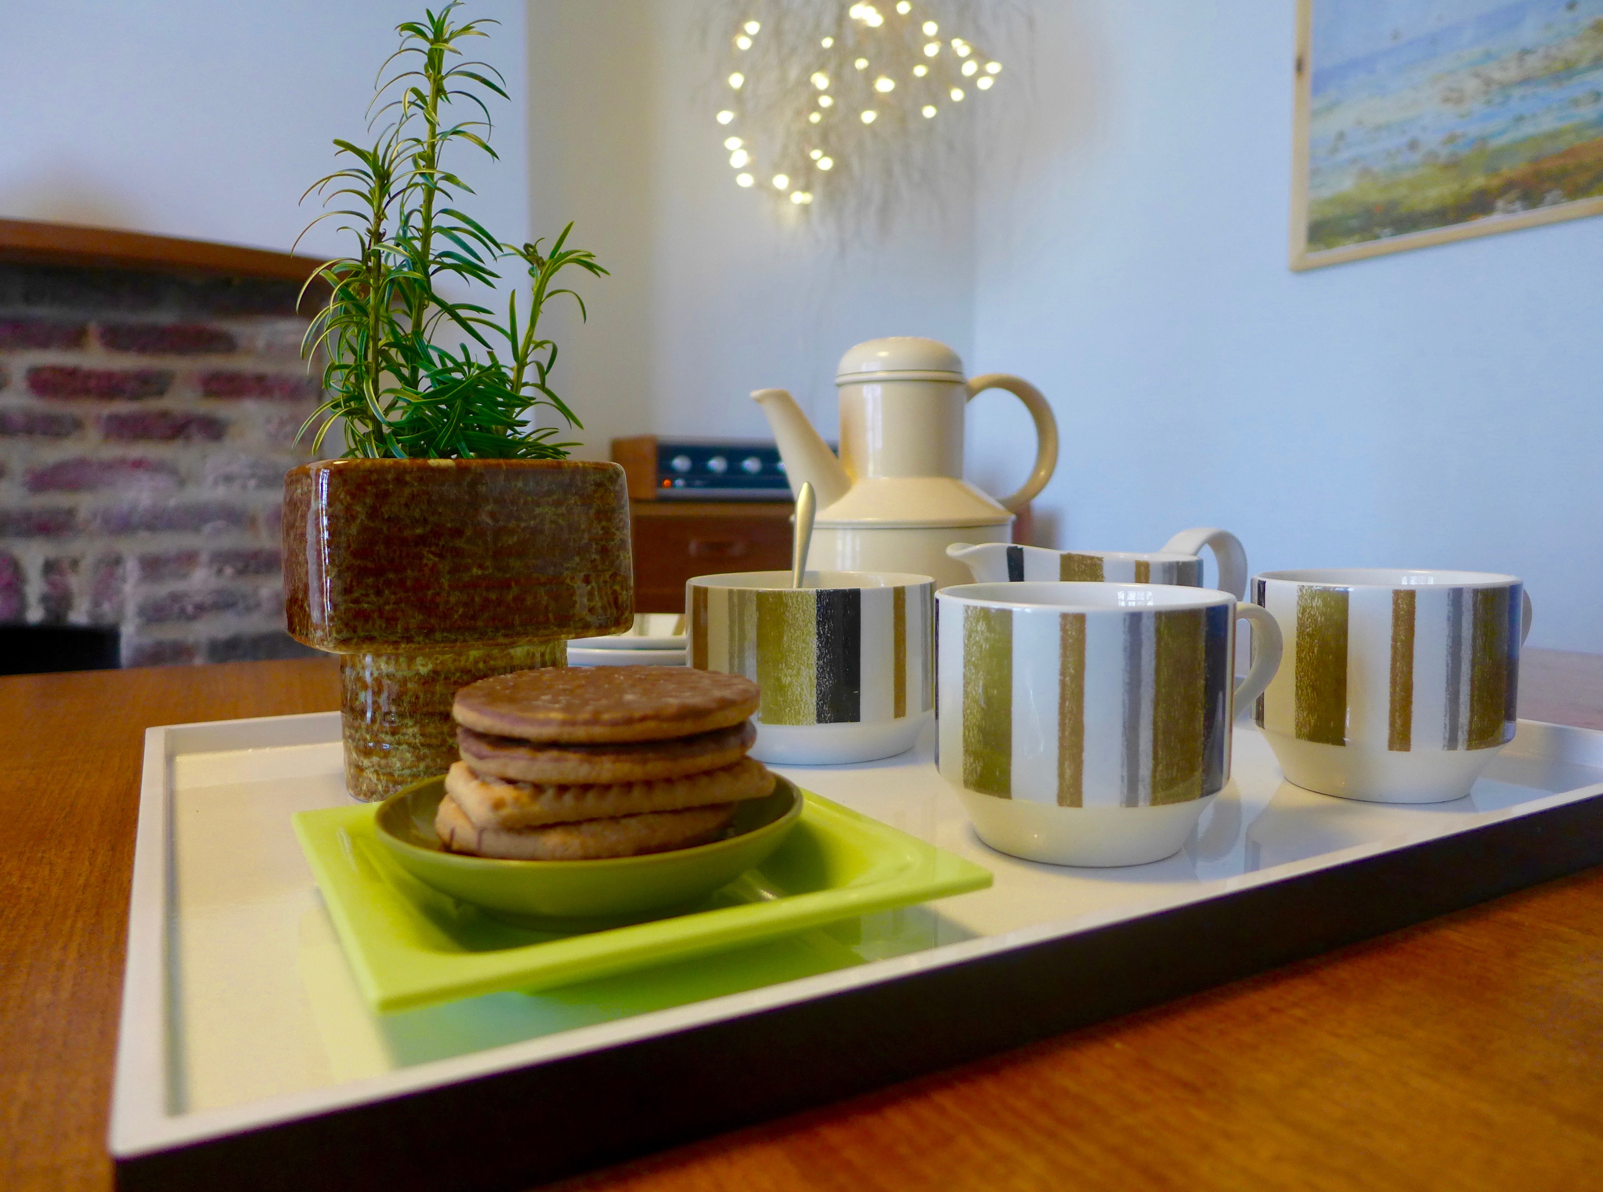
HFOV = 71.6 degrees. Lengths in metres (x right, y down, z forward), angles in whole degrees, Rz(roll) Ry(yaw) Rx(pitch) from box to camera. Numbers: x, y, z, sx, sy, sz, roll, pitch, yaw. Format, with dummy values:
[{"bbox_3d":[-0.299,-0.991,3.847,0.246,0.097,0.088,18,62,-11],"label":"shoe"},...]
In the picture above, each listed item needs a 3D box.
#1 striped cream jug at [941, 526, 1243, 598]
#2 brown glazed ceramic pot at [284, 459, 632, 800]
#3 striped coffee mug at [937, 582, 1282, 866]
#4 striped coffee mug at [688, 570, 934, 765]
[{"bbox_3d":[0.132,0.014,0.478,0.149,0.085,0.098,-1,5,-18],"label":"striped cream jug"},{"bbox_3d":[-0.118,0.009,0.381,0.100,0.108,0.077,-3,6,-33],"label":"brown glazed ceramic pot"},{"bbox_3d":[0.092,0.034,0.326,0.108,0.071,0.083,-1,5,-18],"label":"striped coffee mug"},{"bbox_3d":[0.003,0.026,0.447,0.098,0.065,0.098,0,5,0],"label":"striped coffee mug"}]

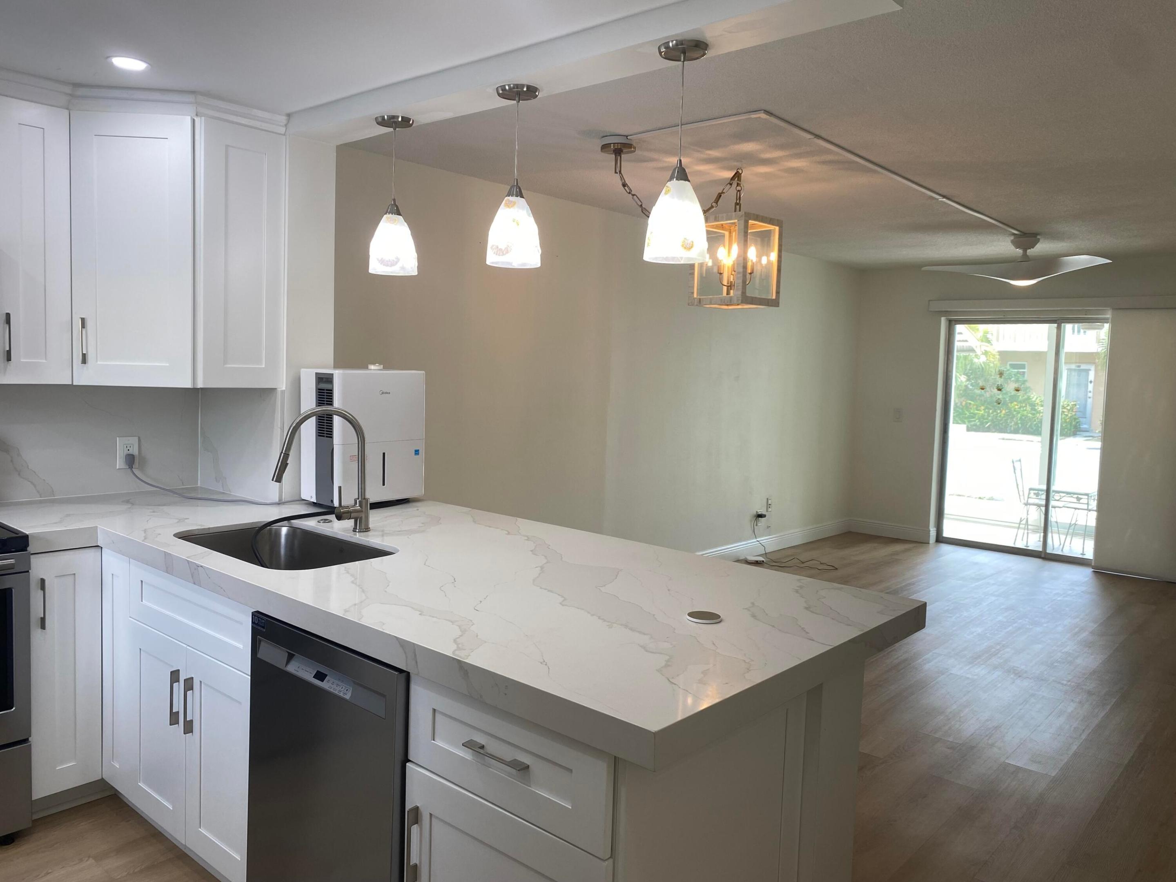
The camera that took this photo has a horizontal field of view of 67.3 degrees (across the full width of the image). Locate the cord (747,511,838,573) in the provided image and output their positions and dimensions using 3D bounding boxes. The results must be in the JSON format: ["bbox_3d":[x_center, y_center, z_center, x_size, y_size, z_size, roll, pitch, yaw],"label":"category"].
[{"bbox_3d":[1.588,0.764,6.806,0.665,0.365,0.470,6,6,41],"label":"cord"}]

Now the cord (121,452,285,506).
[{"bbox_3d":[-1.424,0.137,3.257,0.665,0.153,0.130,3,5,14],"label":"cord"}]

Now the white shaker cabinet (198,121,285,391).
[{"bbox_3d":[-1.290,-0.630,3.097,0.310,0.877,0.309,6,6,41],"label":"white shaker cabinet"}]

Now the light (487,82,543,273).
[{"bbox_3d":[-0.201,-0.738,2.473,0.158,0.489,0.158,2,5,0],"label":"light"}]

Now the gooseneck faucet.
[{"bbox_3d":[-0.805,0.086,2.693,0.298,0.385,0.075,-1,5,-33],"label":"gooseneck faucet"}]

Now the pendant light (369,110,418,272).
[{"bbox_3d":[-0.622,-0.780,2.827,0.158,0.489,0.158,2,5,0],"label":"pendant light"}]

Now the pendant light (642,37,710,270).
[{"bbox_3d":[0.219,-0.689,2.107,0.158,0.502,0.158,2,5,0],"label":"pendant light"}]

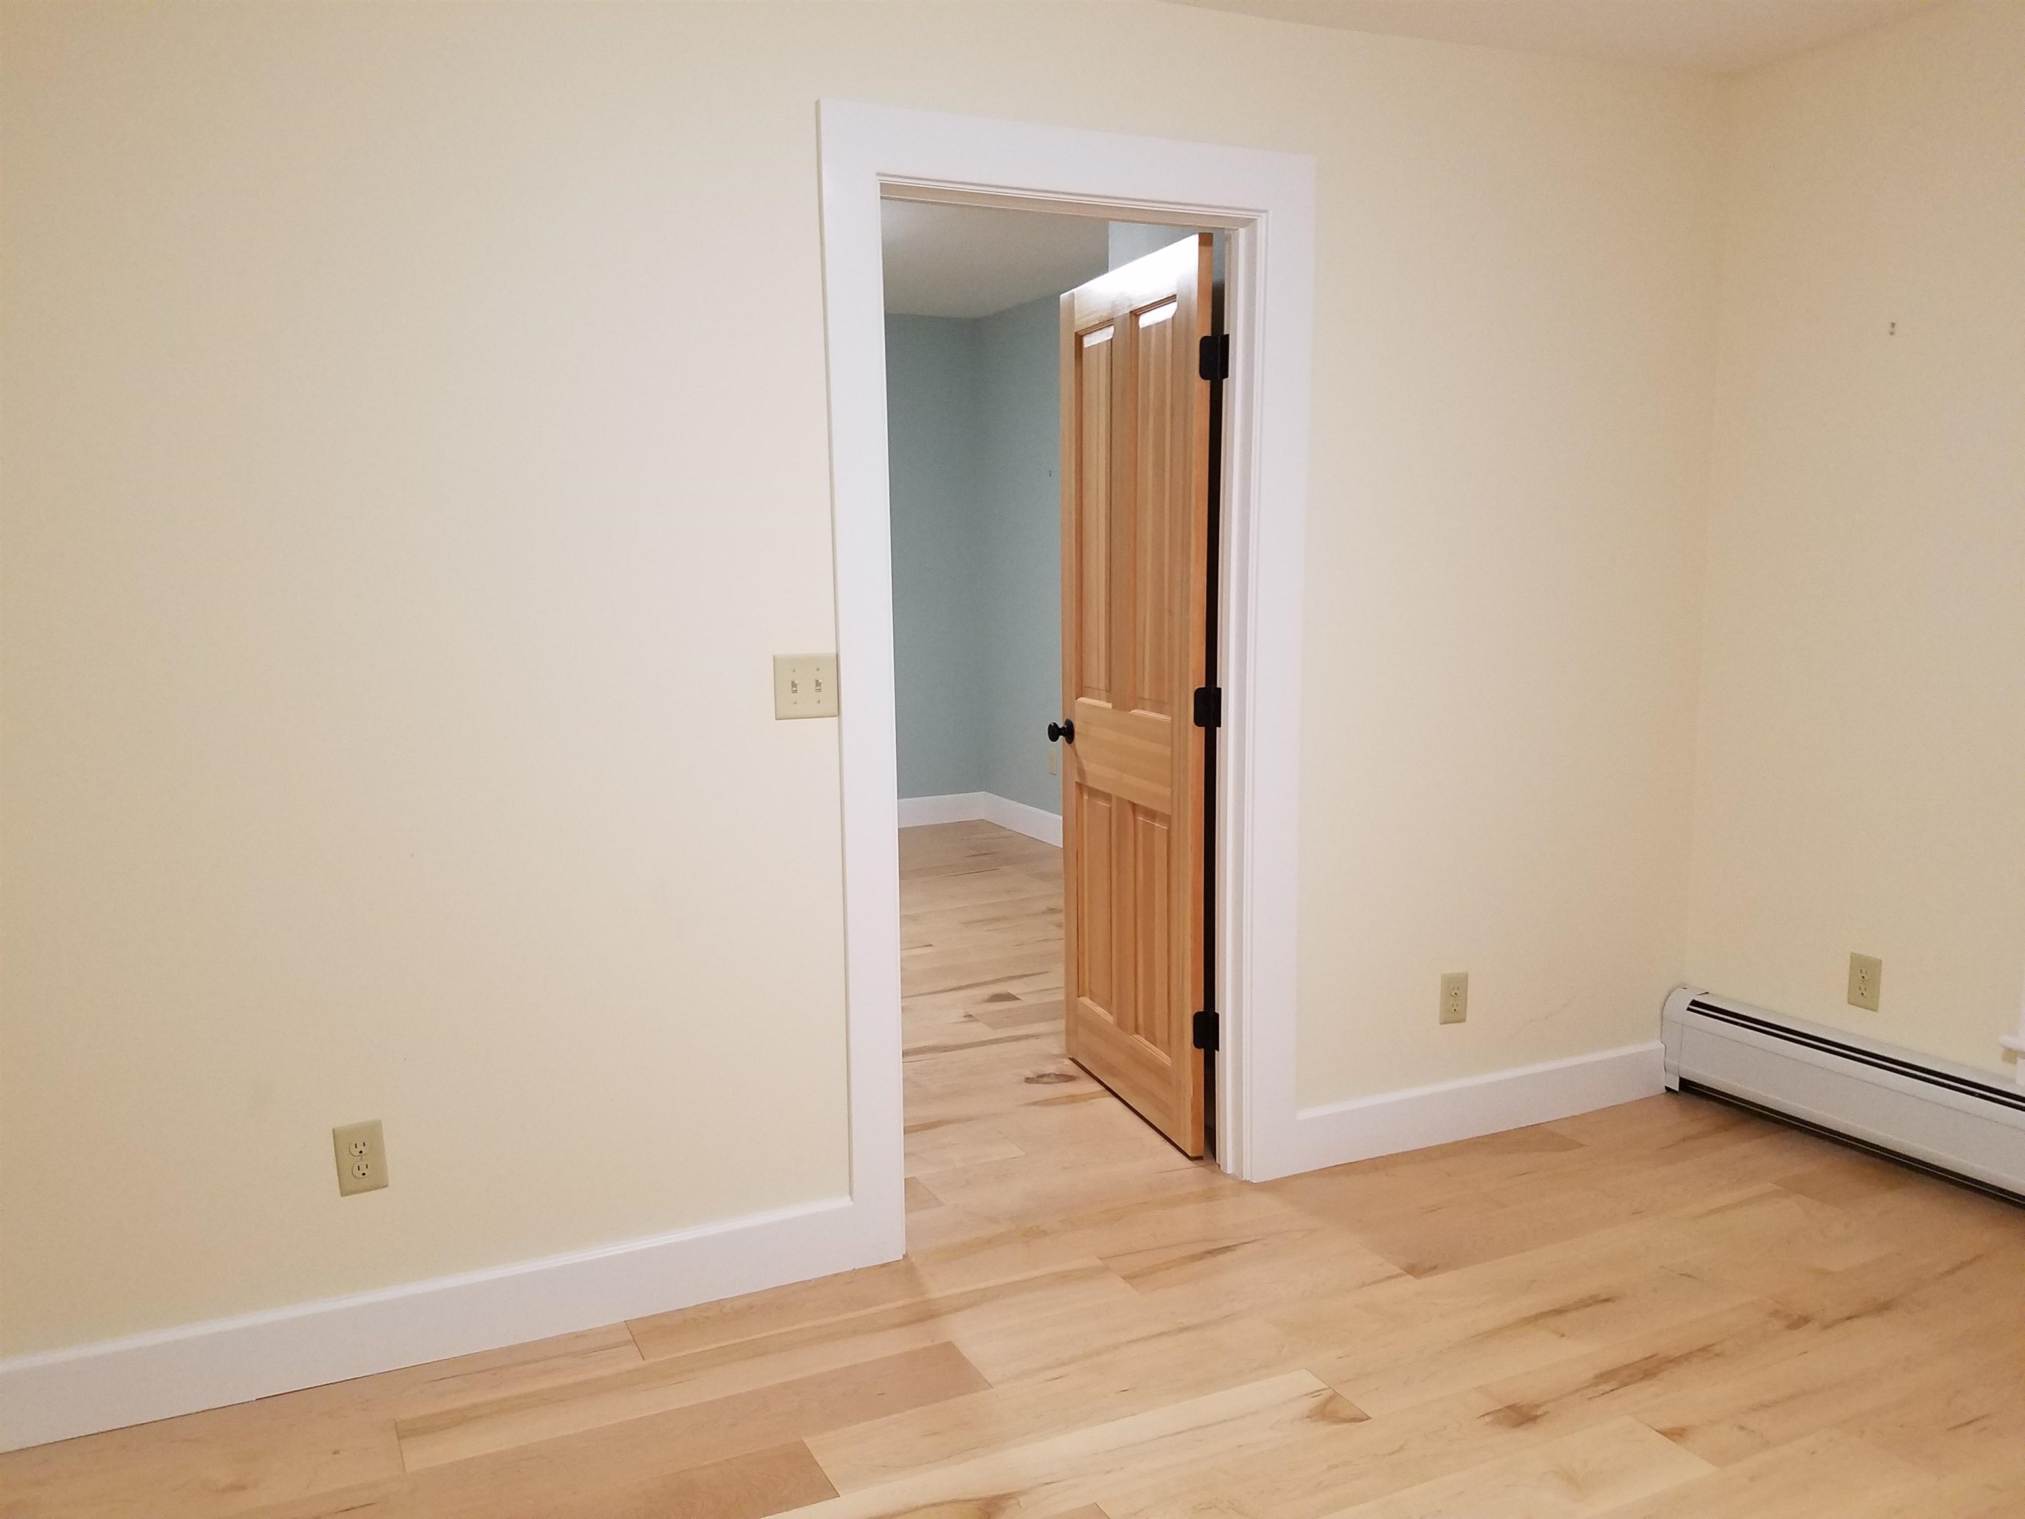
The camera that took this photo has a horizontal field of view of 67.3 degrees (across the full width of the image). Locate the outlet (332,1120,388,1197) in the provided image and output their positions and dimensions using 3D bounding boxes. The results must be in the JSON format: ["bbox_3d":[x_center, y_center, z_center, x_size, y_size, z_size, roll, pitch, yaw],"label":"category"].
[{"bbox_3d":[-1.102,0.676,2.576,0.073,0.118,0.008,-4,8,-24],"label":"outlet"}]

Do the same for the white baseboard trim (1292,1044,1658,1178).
[{"bbox_3d":[1.179,0.819,3.640,1.199,0.128,0.021,-4,8,-24],"label":"white baseboard trim"}]

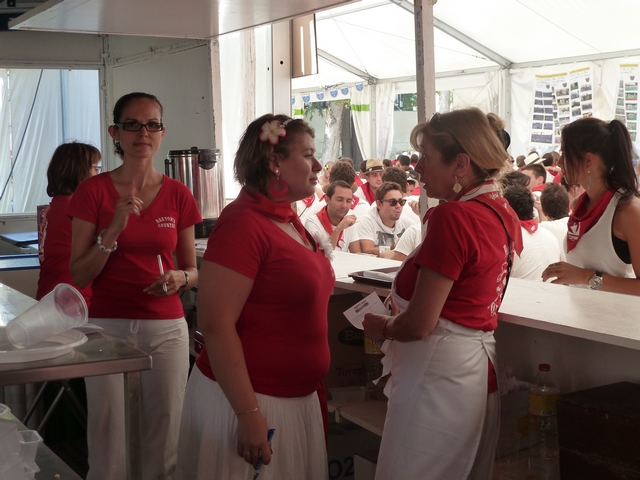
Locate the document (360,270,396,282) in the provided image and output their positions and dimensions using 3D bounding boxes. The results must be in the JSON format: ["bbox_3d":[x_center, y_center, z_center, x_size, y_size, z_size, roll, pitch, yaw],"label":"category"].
[{"bbox_3d":[0.232,0.134,3.550,0.190,0.025,0.240,-1,6,13],"label":"document"}]

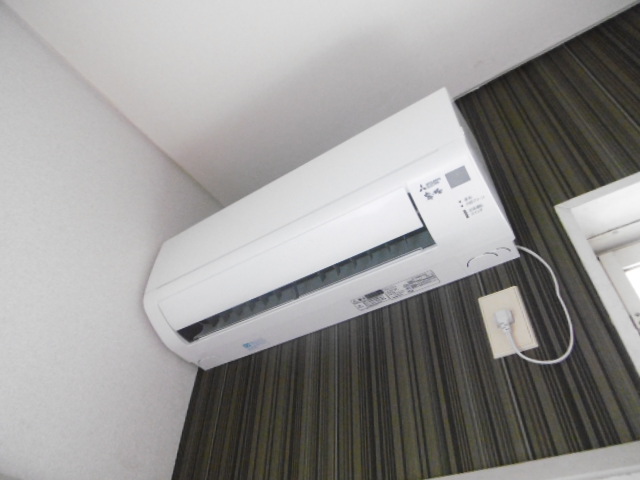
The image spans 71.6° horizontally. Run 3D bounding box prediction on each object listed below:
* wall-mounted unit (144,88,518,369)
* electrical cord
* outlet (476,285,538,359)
[{"bbox_3d":[-0.023,0.016,0.998,0.800,0.280,0.236,-25,-51,24],"label":"wall-mounted unit"},{"bbox_3d":[0.336,0.096,0.727,0.108,0.235,0.042,-25,-51,24],"label":"electrical cord"},{"bbox_3d":[0.312,0.137,0.740,0.071,0.121,0.012,-25,-51,24],"label":"outlet"}]

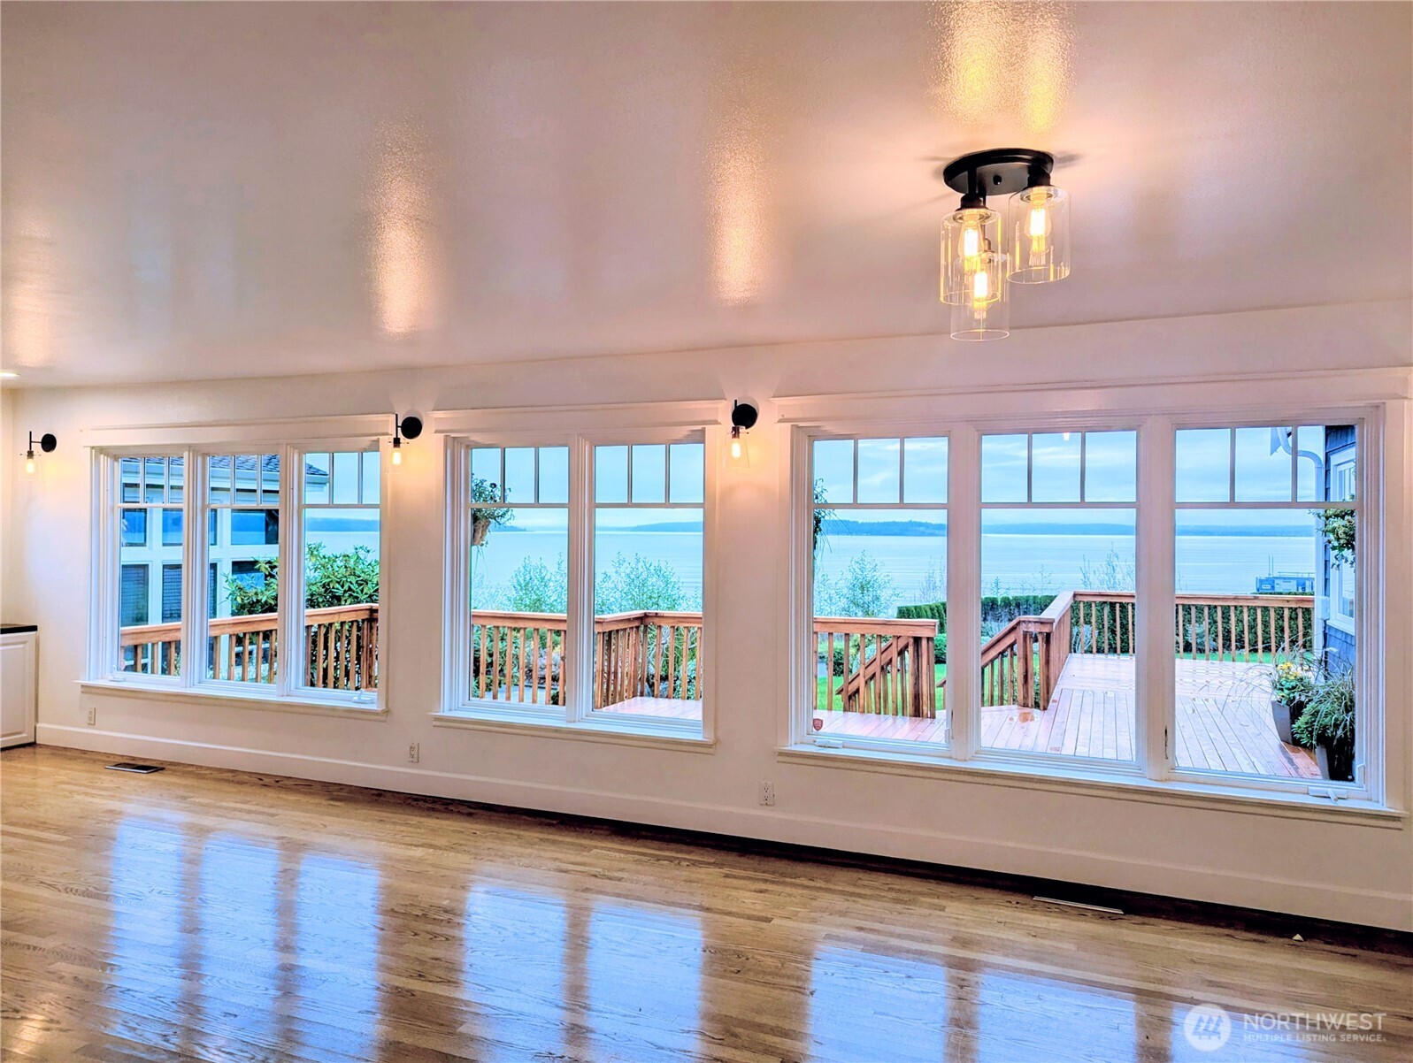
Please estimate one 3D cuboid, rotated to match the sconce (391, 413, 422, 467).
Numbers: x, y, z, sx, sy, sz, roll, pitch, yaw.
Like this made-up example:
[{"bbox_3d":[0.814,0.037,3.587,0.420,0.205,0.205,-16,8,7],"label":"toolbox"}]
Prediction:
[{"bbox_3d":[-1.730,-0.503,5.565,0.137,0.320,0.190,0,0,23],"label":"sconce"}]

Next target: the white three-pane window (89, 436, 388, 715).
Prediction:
[{"bbox_3d":[-3.034,0.236,6.270,2.470,1.570,0.140,0,0,23],"label":"white three-pane window"}]

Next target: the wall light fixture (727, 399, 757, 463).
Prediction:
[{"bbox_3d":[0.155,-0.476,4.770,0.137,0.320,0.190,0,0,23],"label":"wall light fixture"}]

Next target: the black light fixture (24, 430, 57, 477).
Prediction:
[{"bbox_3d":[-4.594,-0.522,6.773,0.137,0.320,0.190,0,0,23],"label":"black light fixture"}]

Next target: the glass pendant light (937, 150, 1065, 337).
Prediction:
[{"bbox_3d":[0.748,-0.703,2.462,0.300,0.420,0.300,0,0,23],"label":"glass pendant light"}]

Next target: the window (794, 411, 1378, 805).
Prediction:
[{"bbox_3d":[1.509,0.276,4.343,2.500,1.610,0.140,0,0,23],"label":"window"}]

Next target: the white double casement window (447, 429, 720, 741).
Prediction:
[{"bbox_3d":[-0.729,0.253,5.298,1.610,1.570,0.140,0,0,23],"label":"white double casement window"}]

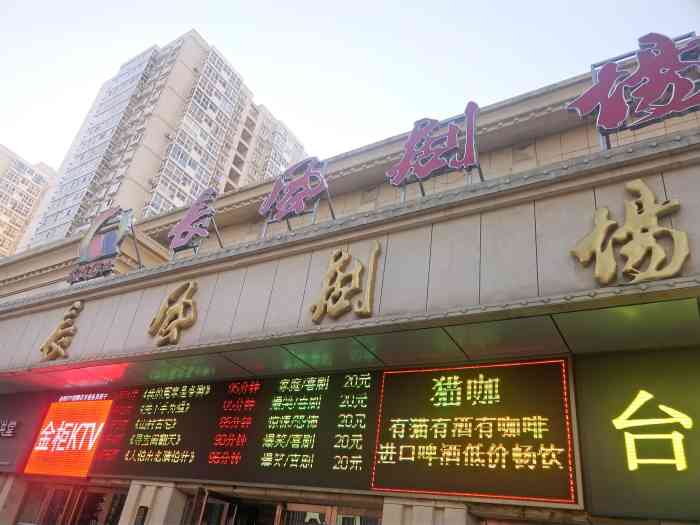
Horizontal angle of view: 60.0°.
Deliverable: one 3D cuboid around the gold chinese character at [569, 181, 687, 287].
[{"bbox_3d":[2.668,-0.276,5.885,1.022,1.154,0.130,-11,-36,31],"label":"gold chinese character"}]

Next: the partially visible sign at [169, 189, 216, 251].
[{"bbox_3d":[-2.714,-0.747,10.668,1.063,1.157,0.130,-11,-36,31],"label":"partially visible sign"}]

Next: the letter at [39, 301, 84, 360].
[{"bbox_3d":[-4.992,1.199,10.665,0.896,1.054,0.130,-11,-36,31],"label":"letter"}]

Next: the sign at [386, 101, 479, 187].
[{"bbox_3d":[1.138,-1.578,8.328,1.349,1.157,0.130,-11,-36,31],"label":"sign"}]

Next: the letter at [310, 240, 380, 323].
[{"bbox_3d":[-0.022,0.259,7.551,0.906,1.028,0.130,-11,-36,31],"label":"letter"}]

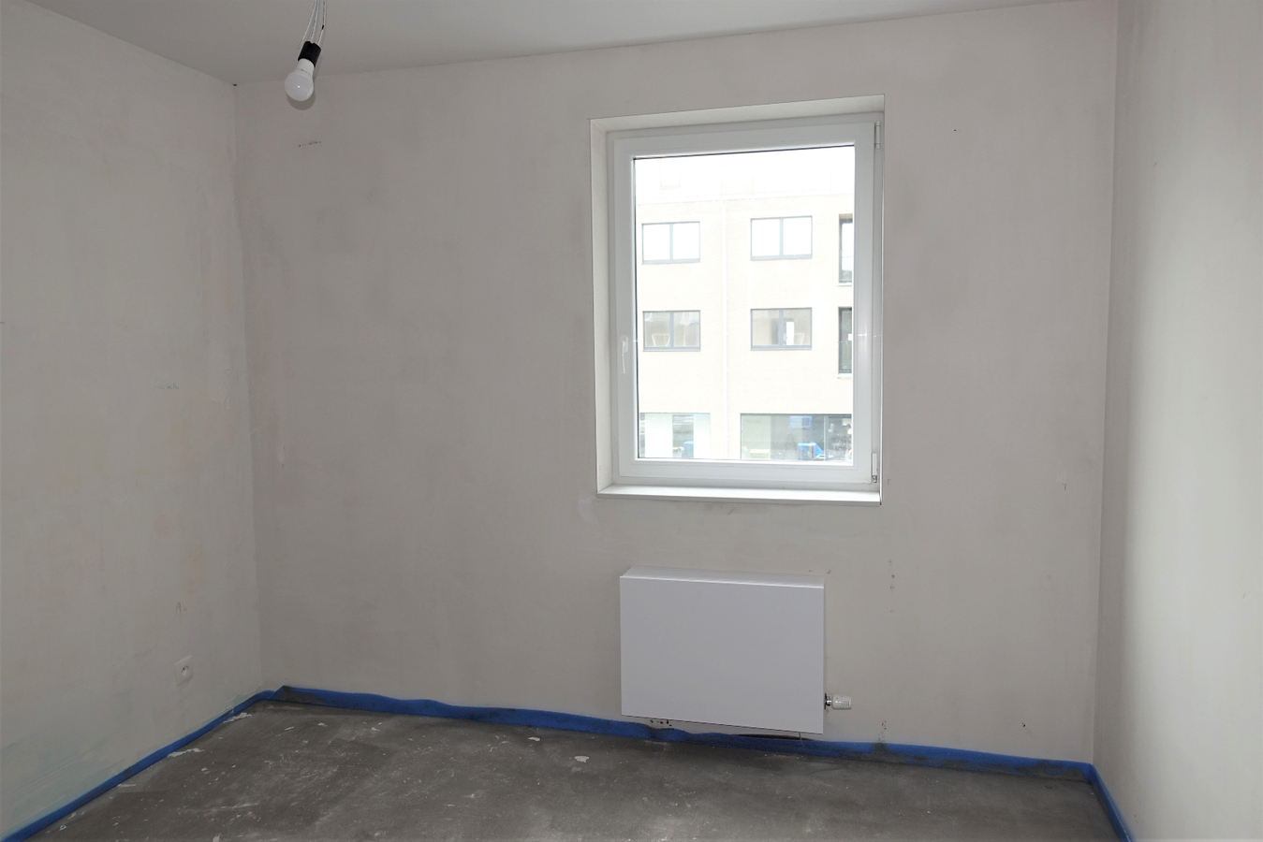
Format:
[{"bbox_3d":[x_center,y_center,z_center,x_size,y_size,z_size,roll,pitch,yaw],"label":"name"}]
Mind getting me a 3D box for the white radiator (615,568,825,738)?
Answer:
[{"bbox_3d":[0.319,0.793,2.953,0.697,0.502,0.140,0,5,14],"label":"white radiator"}]

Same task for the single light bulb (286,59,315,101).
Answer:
[{"bbox_3d":[-0.737,-0.765,1.882,0.060,0.096,0.060,11,-5,13],"label":"single light bulb"}]

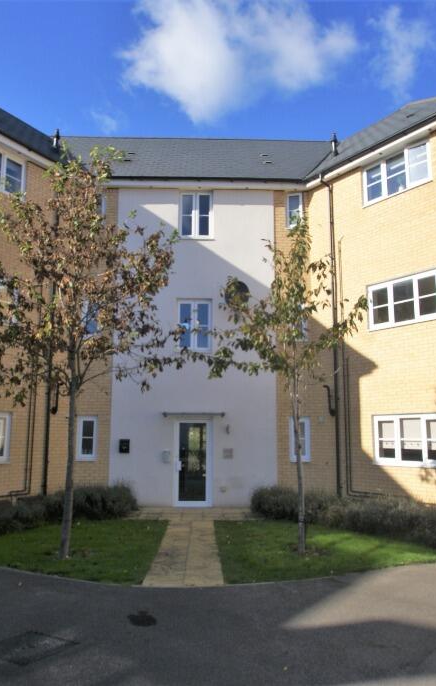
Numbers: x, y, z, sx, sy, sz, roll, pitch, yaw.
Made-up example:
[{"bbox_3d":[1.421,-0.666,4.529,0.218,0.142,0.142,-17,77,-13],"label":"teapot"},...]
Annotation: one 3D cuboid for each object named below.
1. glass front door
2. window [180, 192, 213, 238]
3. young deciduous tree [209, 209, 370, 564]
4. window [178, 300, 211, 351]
[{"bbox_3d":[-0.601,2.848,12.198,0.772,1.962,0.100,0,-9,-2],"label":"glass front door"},{"bbox_3d":[-0.538,-3.283,13.209,0.844,1.266,0.120,0,-9,-2],"label":"window"},{"bbox_3d":[1.113,0.496,8.083,2.453,5.331,2.326,0,-9,0],"label":"young deciduous tree"},{"bbox_3d":[-0.572,-0.440,12.740,0.819,1.266,0.120,0,-9,-2],"label":"window"}]

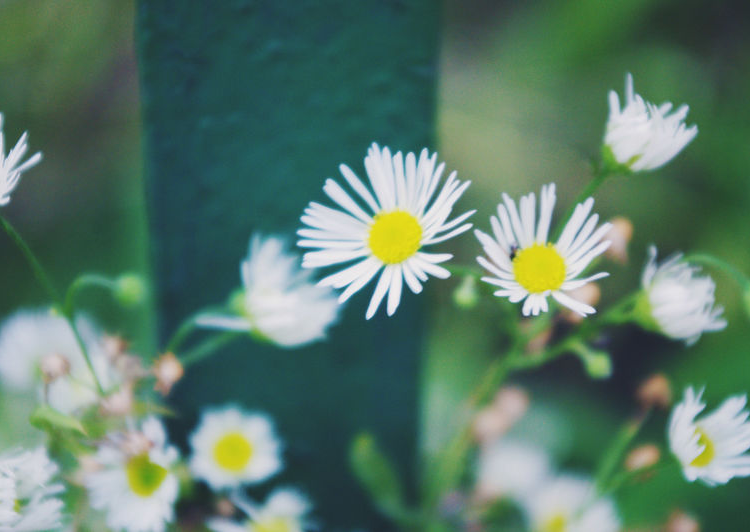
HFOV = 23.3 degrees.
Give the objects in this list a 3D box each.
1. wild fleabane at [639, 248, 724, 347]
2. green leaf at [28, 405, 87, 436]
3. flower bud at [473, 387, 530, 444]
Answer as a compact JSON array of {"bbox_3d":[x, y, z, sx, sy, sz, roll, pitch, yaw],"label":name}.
[{"bbox_3d":[0.045,0.004,0.267,0.013,0.014,0.014,-13,36,-12],"label":"wild fleabane"},{"bbox_3d":[-0.047,0.023,0.272,0.009,0.003,0.004,23,38,15],"label":"green leaf"},{"bbox_3d":[0.019,0.022,0.268,0.007,0.009,0.007,36,21,0],"label":"flower bud"}]

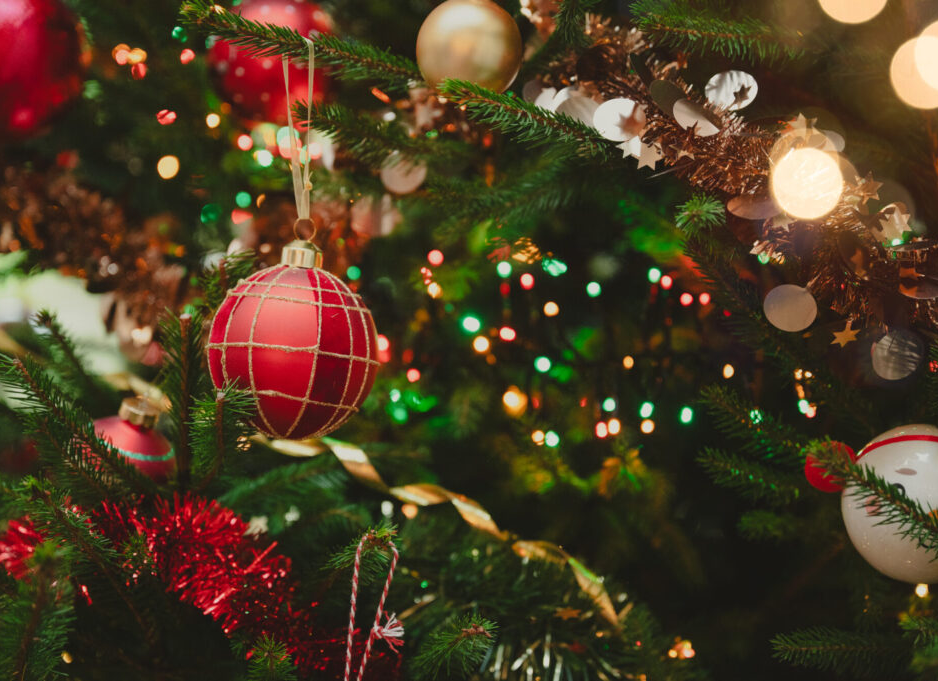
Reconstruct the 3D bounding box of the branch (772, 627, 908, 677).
[{"bbox_3d":[0.196,0.164,1.050,0.074,0.031,0.034,6,-2,-17],"label":"branch"}]

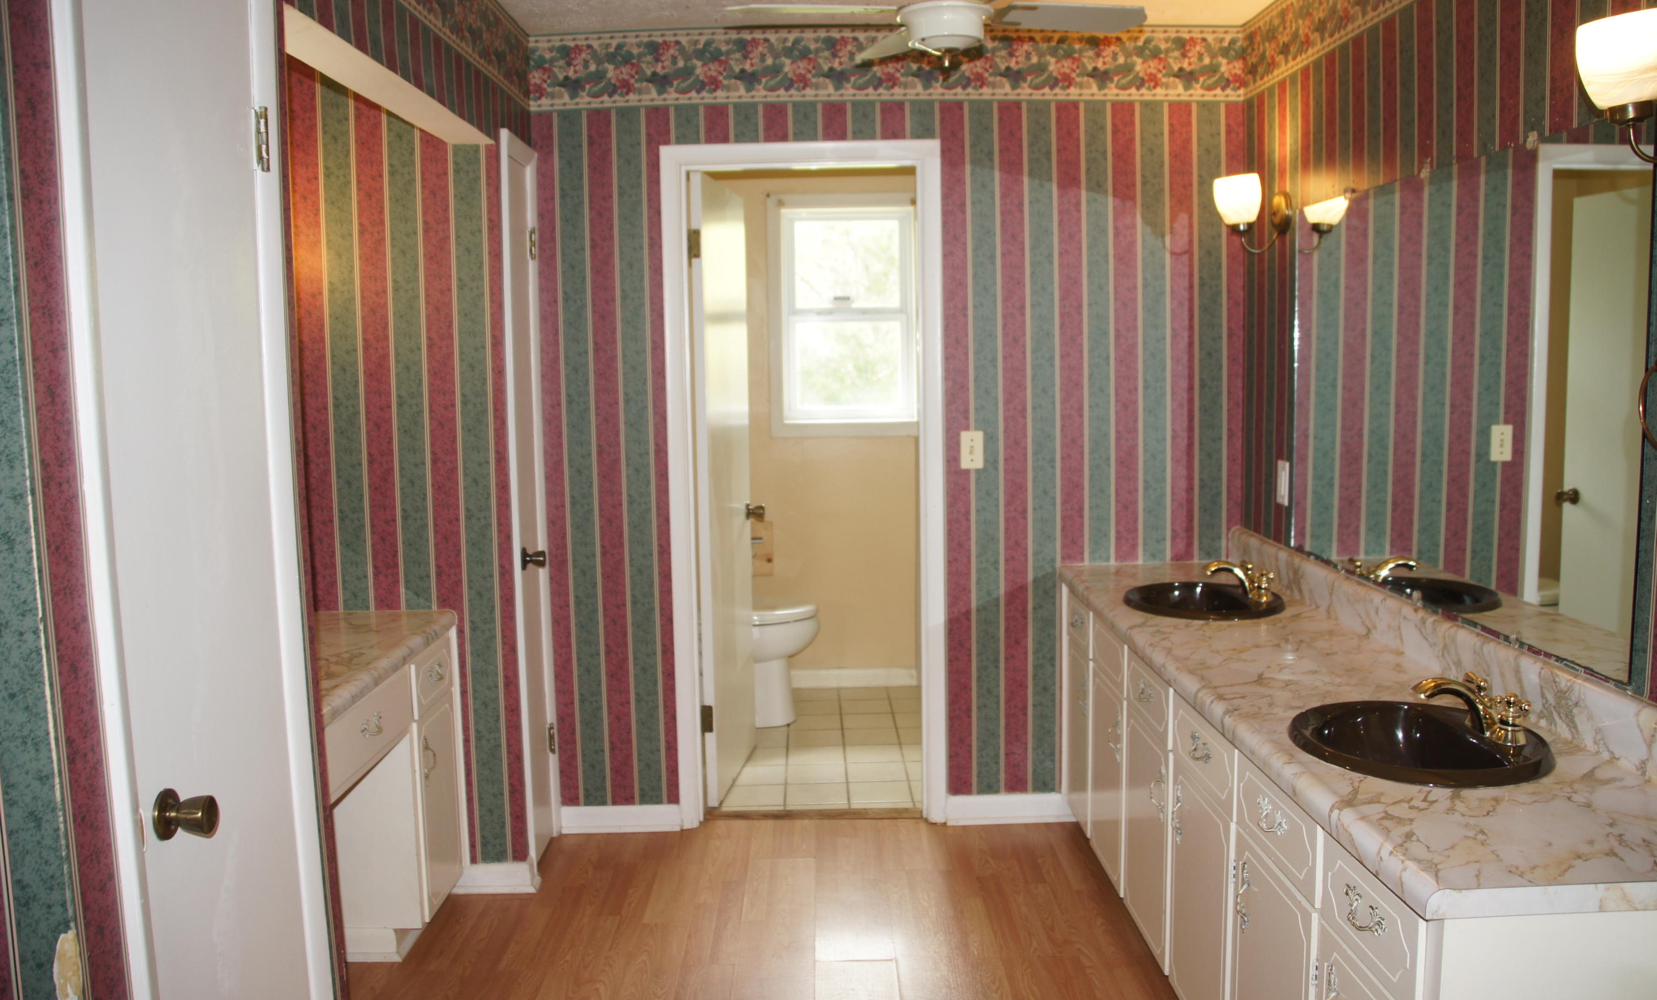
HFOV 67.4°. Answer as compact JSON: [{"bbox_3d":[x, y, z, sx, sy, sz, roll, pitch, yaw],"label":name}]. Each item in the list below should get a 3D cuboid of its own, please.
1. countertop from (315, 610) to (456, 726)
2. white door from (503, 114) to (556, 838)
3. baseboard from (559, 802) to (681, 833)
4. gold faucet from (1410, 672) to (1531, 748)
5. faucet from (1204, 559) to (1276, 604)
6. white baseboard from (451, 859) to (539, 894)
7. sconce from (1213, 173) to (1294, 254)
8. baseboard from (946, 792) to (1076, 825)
[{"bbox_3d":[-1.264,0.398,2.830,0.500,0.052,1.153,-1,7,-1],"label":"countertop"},{"bbox_3d":[-0.854,0.025,3.601,0.042,2.095,0.375,-1,7,-1],"label":"white door"},{"bbox_3d":[-0.652,1.002,3.919,0.381,0.092,0.020,-1,7,-1],"label":"baseboard"},{"bbox_3d":[1.083,0.356,2.109,0.168,0.100,0.165,-1,7,-1],"label":"gold faucet"},{"bbox_3d":[1.070,0.219,3.257,0.168,0.100,0.168,-1,7,-1],"label":"faucet"},{"bbox_3d":[-0.935,1.059,3.485,0.236,0.092,0.020,-1,7,-1],"label":"white baseboard"},{"bbox_3d":[1.146,-0.783,3.398,0.193,0.216,0.137,-1,7,-1],"label":"sconce"},{"bbox_3d":[0.579,0.980,3.931,0.415,0.092,0.020,-1,7,-1],"label":"baseboard"}]

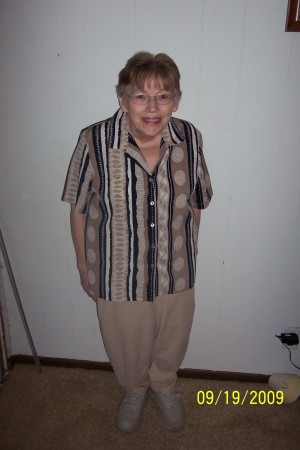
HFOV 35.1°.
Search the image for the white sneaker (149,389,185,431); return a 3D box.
[{"bbox_3d":[0.068,0.773,2.088,0.105,0.105,0.260,-5,23,-15],"label":"white sneaker"}]

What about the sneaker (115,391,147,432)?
[{"bbox_3d":[-0.058,0.772,2.087,0.105,0.105,0.260,6,23,12],"label":"sneaker"}]

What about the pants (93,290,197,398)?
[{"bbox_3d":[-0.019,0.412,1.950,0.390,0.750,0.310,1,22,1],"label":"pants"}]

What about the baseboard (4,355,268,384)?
[{"bbox_3d":[-0.037,0.701,2.320,1.360,0.055,0.015,3,22,5],"label":"baseboard"}]

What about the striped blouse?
[{"bbox_3d":[-0.050,-0.073,1.735,0.550,0.700,0.320,1,22,1],"label":"striped blouse"}]

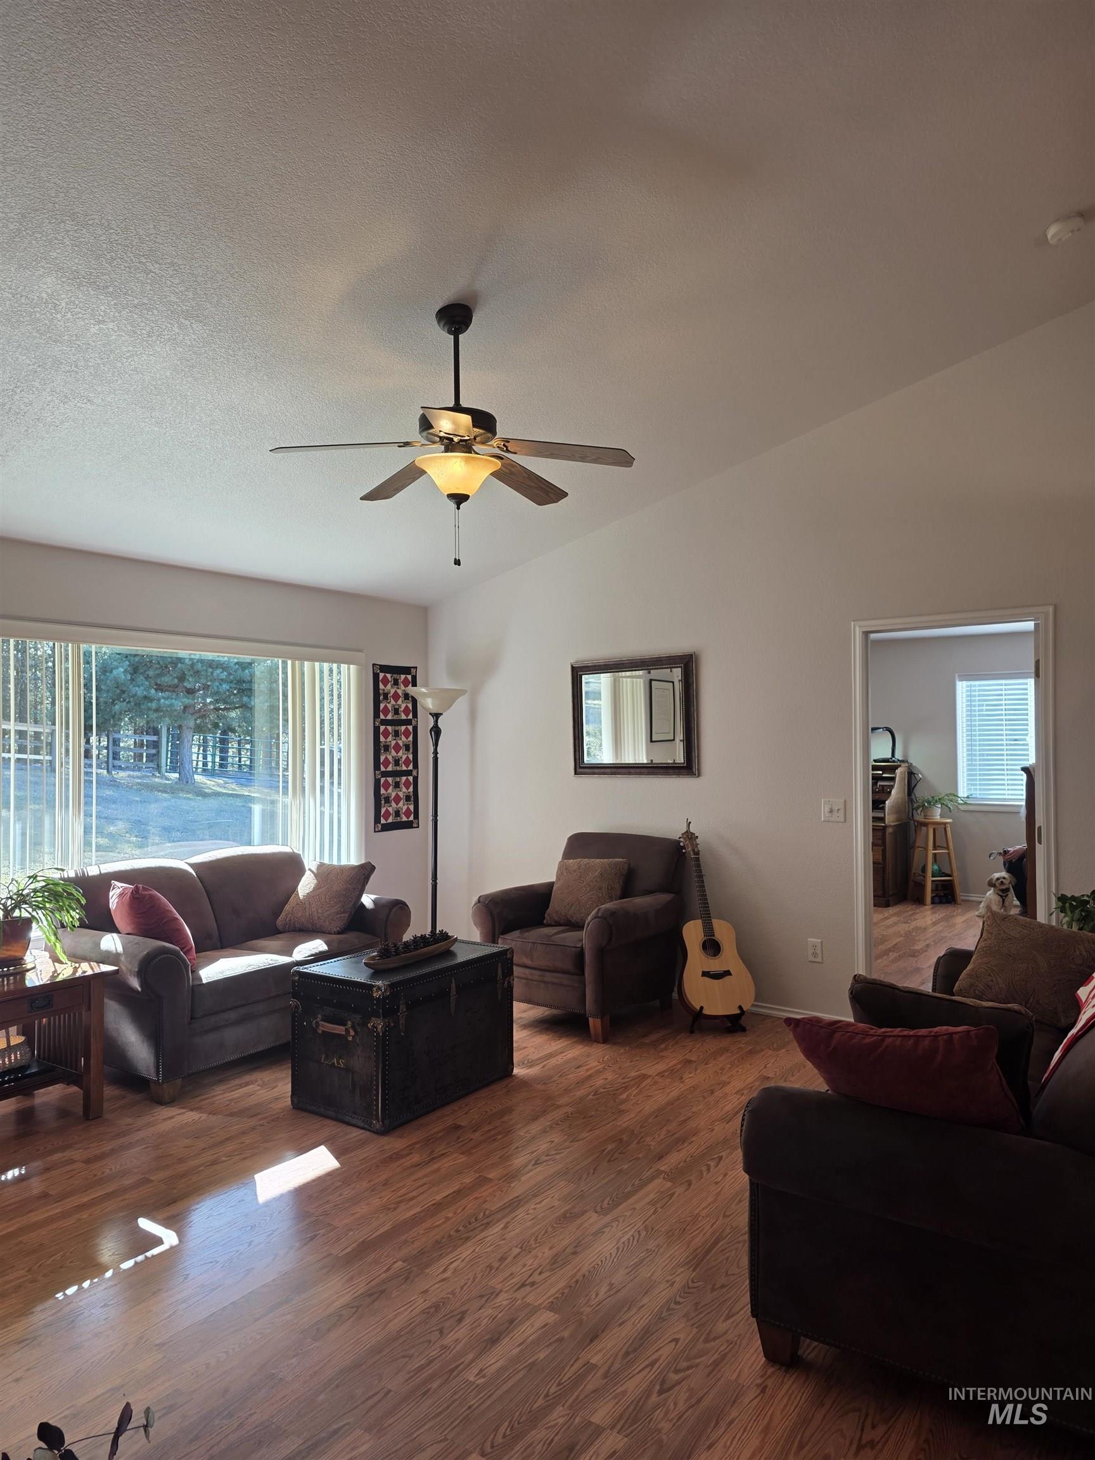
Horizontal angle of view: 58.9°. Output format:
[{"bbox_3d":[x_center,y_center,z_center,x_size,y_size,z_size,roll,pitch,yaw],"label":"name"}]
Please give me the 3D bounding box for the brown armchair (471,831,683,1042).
[{"bbox_3d":[0.218,1.081,5.347,0.930,0.955,0.860,-1,-2,39],"label":"brown armchair"}]

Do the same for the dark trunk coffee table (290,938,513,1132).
[{"bbox_3d":[-0.596,1.253,4.142,0.512,0.562,0.813,-1,-2,35],"label":"dark trunk coffee table"}]

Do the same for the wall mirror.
[{"bbox_3d":[0.512,-0.072,5.780,0.867,0.705,0.040,-1,-2,38],"label":"wall mirror"}]

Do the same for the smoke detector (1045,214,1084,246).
[{"bbox_3d":[1.980,-1.917,3.714,0.130,0.045,0.130,-18,-12,36],"label":"smoke detector"}]

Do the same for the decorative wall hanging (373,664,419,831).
[{"bbox_3d":[-1.018,0.123,6.603,0.020,1.120,0.412,-1,-2,38],"label":"decorative wall hanging"}]

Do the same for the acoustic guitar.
[{"bbox_3d":[0.858,1.014,5.231,0.400,1.040,0.125,-5,-19,-5],"label":"acoustic guitar"}]

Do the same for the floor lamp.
[{"bbox_3d":[-0.705,0.661,6.106,0.370,1.833,0.370,0,-1,0],"label":"floor lamp"}]

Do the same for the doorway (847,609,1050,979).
[{"bbox_3d":[1.976,0.485,4.725,0.933,2.092,0.130,-1,-2,38],"label":"doorway"}]

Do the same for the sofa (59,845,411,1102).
[{"bbox_3d":[-1.568,1.083,4.827,0.920,0.945,1.570,-1,-2,34],"label":"sofa"}]

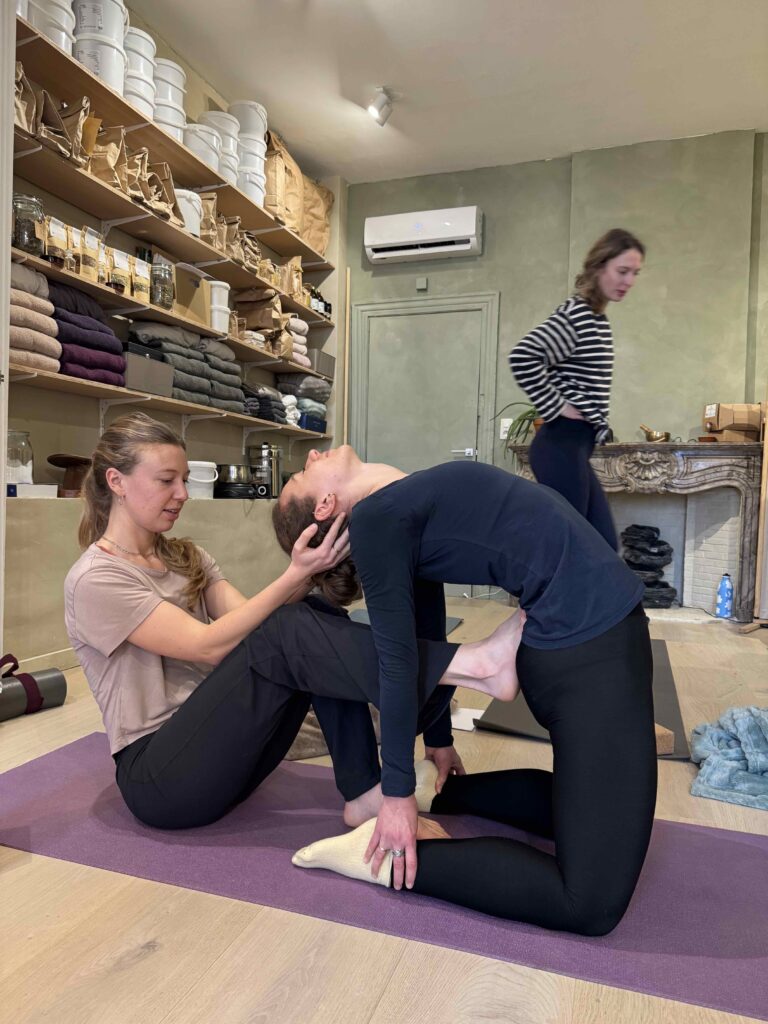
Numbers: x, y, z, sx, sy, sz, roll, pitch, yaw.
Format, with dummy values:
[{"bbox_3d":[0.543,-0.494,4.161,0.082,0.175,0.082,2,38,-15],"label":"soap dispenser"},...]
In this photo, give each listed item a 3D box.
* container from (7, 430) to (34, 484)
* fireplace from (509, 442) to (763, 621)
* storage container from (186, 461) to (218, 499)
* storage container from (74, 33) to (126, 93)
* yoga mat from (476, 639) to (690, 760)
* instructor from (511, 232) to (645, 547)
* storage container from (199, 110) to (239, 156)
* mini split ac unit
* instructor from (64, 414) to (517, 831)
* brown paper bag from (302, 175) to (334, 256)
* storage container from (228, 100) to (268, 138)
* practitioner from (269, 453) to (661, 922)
[{"bbox_3d":[-1.410,-0.206,2.680,0.140,0.195,0.140,2,1,20],"label":"container"},{"bbox_3d":[1.636,0.114,4.556,1.640,1.090,0.330,2,1,20],"label":"fireplace"},{"bbox_3d":[-1.006,-0.174,3.837,0.210,0.200,0.210,2,1,20],"label":"storage container"},{"bbox_3d":[-1.223,-1.883,3.069,0.207,0.230,0.207,2,1,20],"label":"storage container"},{"bbox_3d":[0.860,0.656,2.926,0.620,0.018,1.850,2,1,20],"label":"yoga mat"},{"bbox_3d":[0.664,-0.153,2.481,0.520,1.640,0.450,2,1,20],"label":"instructor"},{"bbox_3d":[-0.908,-2.064,3.927,0.213,0.195,0.213,2,1,0],"label":"storage container"},{"bbox_3d":[0.278,-1.974,5.074,0.830,0.285,0.200,2,1,20],"label":"mini split ac unit"},{"bbox_3d":[-0.234,0.222,1.542,1.080,0.860,0.460,2,1,20],"label":"instructor"},{"bbox_3d":[-0.567,-2.020,4.878,0.260,0.470,0.450,2,1,20],"label":"brown paper bag"},{"bbox_3d":[-0.800,-2.280,4.205,0.217,0.200,0.217,2,1,0],"label":"storage container"},{"bbox_3d":[0.128,0.270,1.385,0.780,0.790,0.430,2,1,20],"label":"practitioner"}]

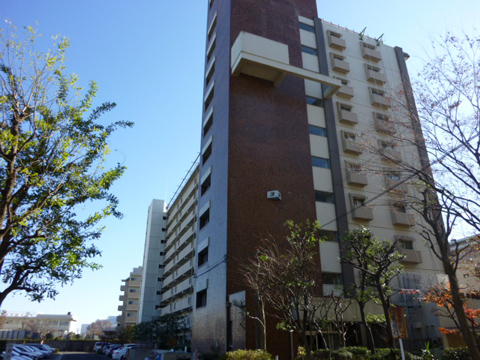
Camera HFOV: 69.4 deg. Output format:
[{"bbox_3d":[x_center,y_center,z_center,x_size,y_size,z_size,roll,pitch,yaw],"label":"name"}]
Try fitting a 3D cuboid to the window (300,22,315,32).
[{"bbox_3d":[6.319,-14.185,32.379,1.540,0.660,0.150,9,-26,-20],"label":"window"}]

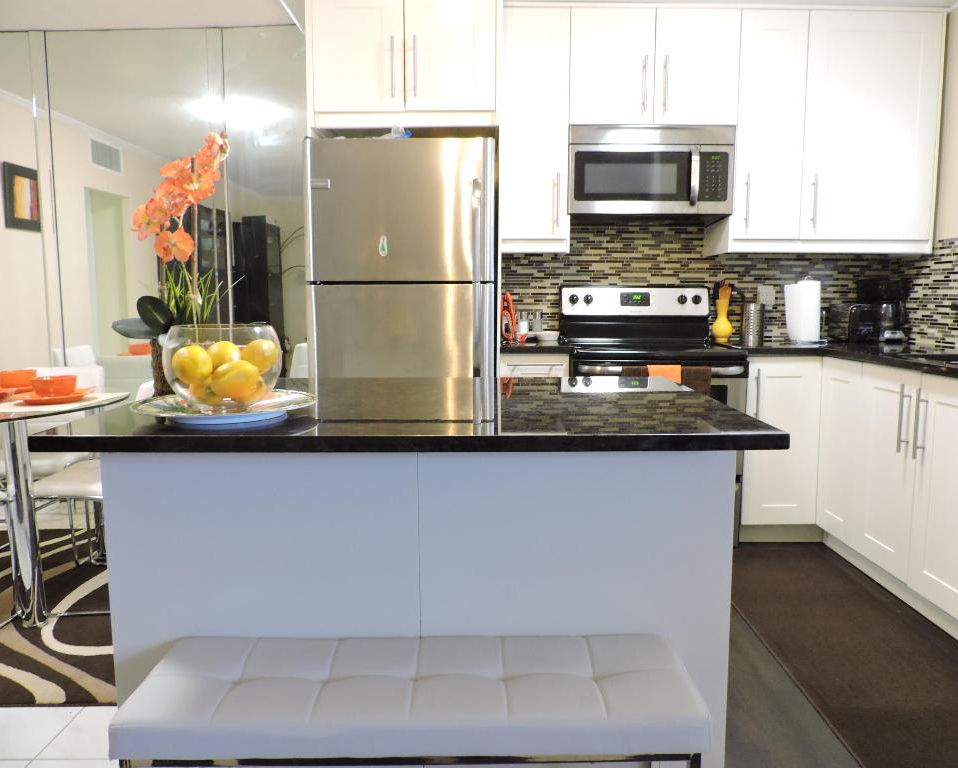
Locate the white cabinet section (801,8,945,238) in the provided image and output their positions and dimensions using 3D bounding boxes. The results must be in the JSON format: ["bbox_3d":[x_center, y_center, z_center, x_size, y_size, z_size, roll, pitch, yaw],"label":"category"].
[{"bbox_3d":[1.780,-1.190,3.409,0.598,1.012,0.360,0,7,0],"label":"white cabinet section"}]

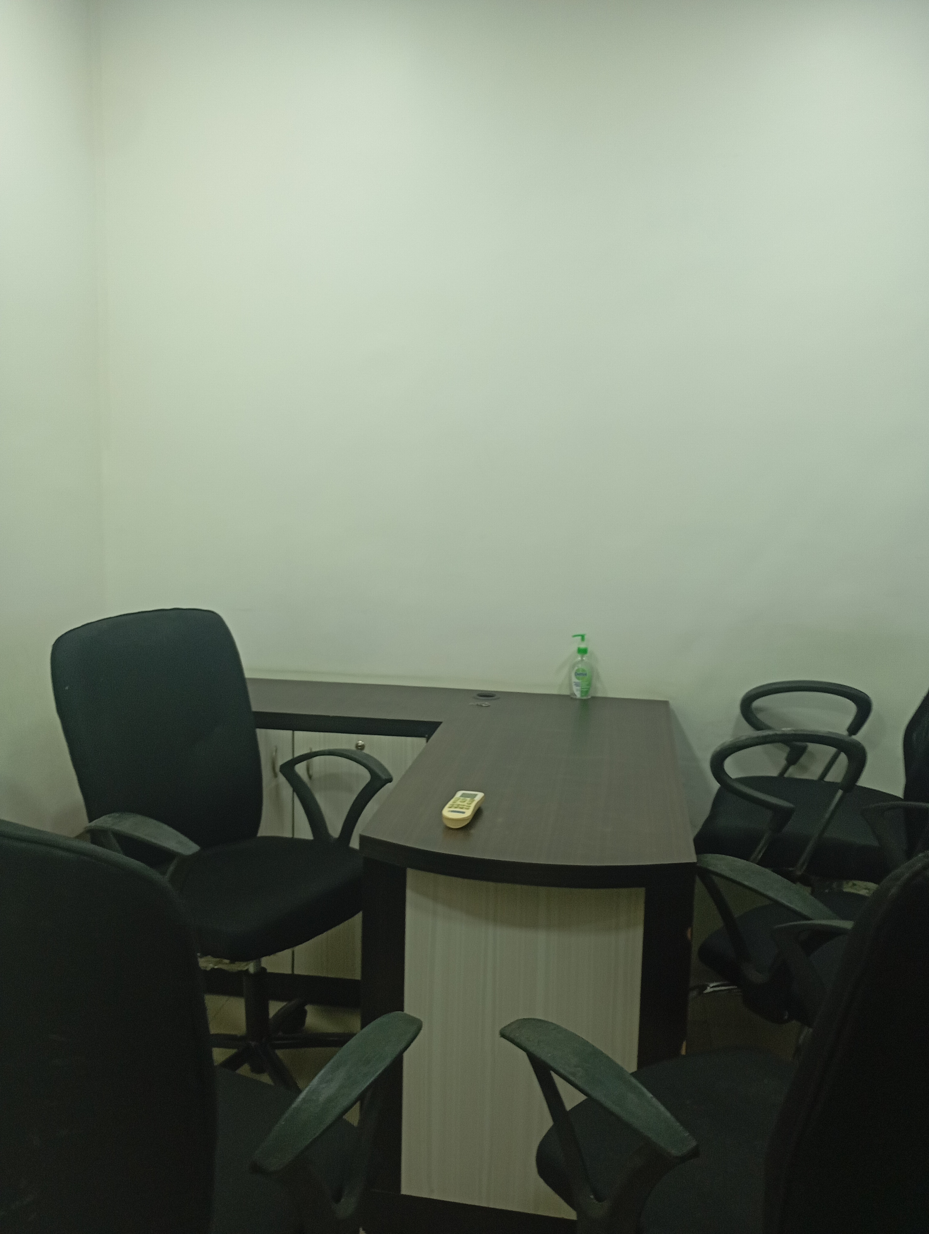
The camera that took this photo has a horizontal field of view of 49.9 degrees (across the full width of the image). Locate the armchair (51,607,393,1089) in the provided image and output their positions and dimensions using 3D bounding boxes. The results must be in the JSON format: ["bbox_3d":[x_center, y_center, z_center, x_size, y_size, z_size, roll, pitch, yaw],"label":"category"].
[{"bbox_3d":[-0.497,0.552,2.223,0.650,1.045,0.610,7,10,35],"label":"armchair"}]

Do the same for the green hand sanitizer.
[{"bbox_3d":[0.321,0.140,2.713,0.062,0.176,0.042,3,9,9],"label":"green hand sanitizer"}]

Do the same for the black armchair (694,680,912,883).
[{"bbox_3d":[0.873,0.551,2.413,0.620,1.040,0.600,5,9,22],"label":"black armchair"}]

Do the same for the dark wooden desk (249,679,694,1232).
[{"bbox_3d":[-0.188,0.679,2.291,1.304,0.784,1.202,3,9,9],"label":"dark wooden desk"}]

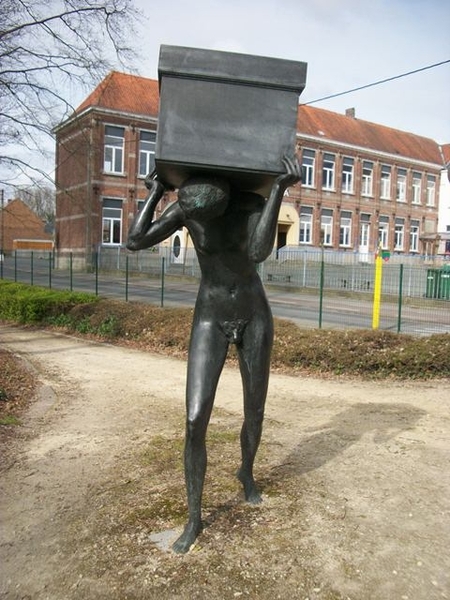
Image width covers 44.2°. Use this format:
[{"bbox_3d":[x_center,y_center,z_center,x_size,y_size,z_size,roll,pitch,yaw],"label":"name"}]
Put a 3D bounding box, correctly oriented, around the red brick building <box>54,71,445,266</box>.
[{"bbox_3d":[5.160,-8.974,44.688,36.160,13.216,5.920,-1,5,-37],"label":"red brick building"}]

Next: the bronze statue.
[{"bbox_3d":[-0.112,0.289,3.018,0.858,1.954,0.992,2,4,0],"label":"bronze statue"}]

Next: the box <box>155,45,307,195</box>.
[{"bbox_3d":[0.000,-0.831,2.701,0.651,0.503,0.526,5,-2,-5],"label":"box"}]

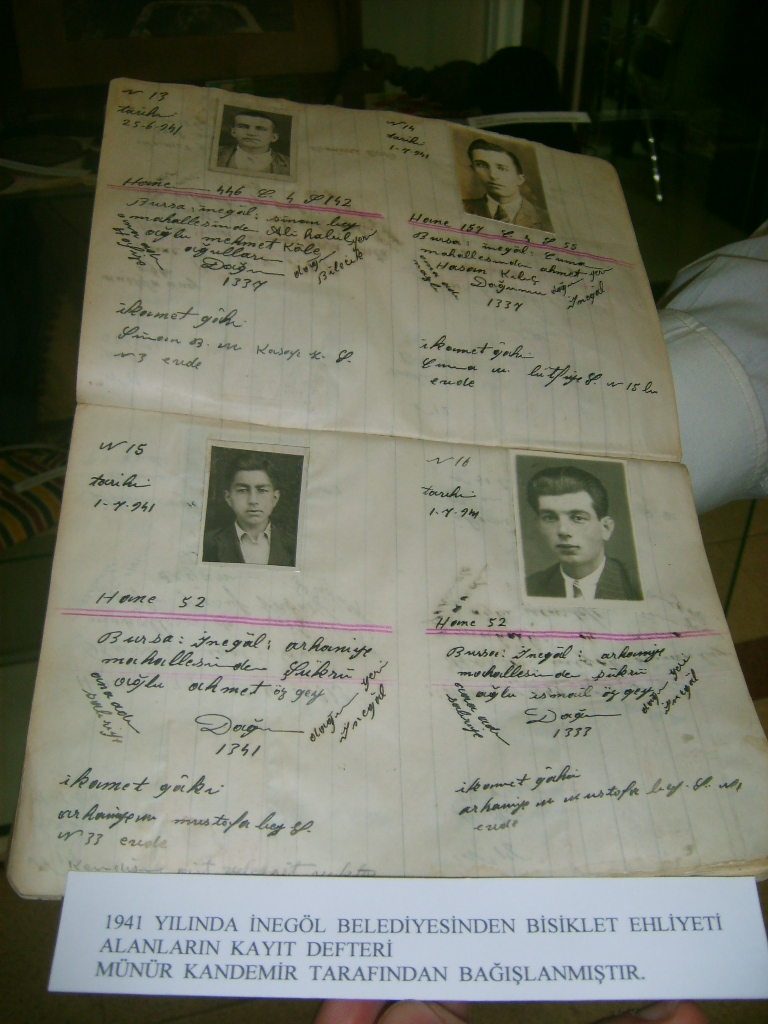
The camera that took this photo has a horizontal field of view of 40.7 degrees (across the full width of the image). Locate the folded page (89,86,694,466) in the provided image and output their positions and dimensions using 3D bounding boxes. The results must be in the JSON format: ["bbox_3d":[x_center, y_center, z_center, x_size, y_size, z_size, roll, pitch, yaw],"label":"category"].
[{"bbox_3d":[0.001,-0.089,0.371,0.203,0.008,0.143,3,62,-13],"label":"folded page"}]

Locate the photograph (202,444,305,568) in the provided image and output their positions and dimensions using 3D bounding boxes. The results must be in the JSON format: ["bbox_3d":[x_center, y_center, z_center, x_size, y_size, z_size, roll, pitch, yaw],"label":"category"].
[{"bbox_3d":[-0.039,-0.002,0.310,0.028,0.002,0.042,6,54,-11],"label":"photograph"}]

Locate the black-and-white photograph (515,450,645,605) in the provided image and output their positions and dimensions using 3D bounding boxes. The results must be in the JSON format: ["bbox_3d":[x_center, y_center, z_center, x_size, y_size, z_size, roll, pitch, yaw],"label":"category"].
[{"bbox_3d":[0.063,0.004,0.333,0.039,0.002,0.055,6,54,-12],"label":"black-and-white photograph"}]

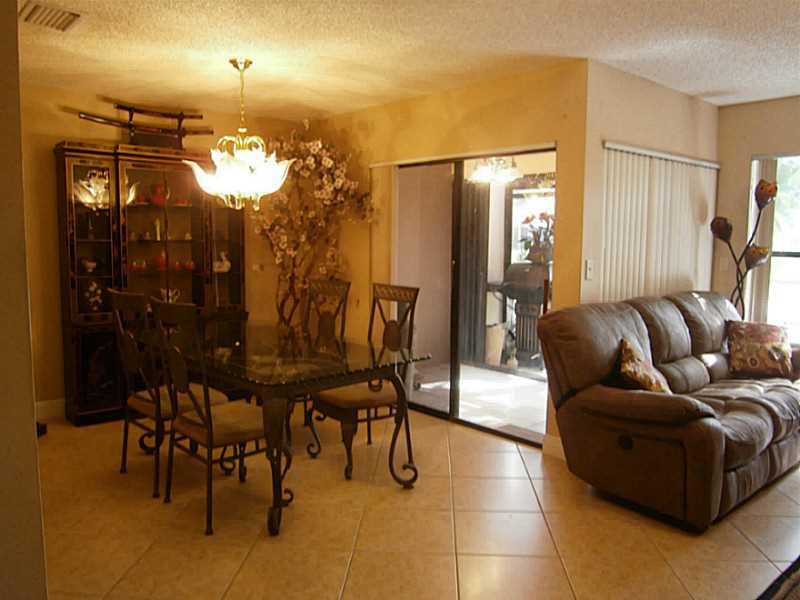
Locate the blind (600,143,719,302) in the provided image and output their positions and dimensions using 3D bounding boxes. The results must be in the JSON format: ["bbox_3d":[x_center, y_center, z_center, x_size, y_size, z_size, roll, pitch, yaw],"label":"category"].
[{"bbox_3d":[1.849,-0.023,4.220,1.720,1.960,0.100,-5,8,-40],"label":"blind"}]

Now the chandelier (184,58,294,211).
[{"bbox_3d":[-0.945,-0.980,3.567,0.670,0.900,0.670,-5,8,-40],"label":"chandelier"}]

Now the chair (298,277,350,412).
[{"bbox_3d":[-0.648,0.417,4.080,0.500,1.080,0.480,-5,8,-40],"label":"chair"}]

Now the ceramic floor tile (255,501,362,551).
[{"bbox_3d":[-0.427,1.092,2.908,0.460,0.010,0.435,1,6,3],"label":"ceramic floor tile"}]

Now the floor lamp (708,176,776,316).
[{"bbox_3d":[2.459,0.045,4.335,0.400,1.830,0.400,-5,8,-40],"label":"floor lamp"}]

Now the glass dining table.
[{"bbox_3d":[-0.709,0.645,3.511,0.980,0.750,1.560,-5,8,-40],"label":"glass dining table"}]

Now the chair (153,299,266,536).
[{"bbox_3d":[-0.895,0.527,3.056,0.500,1.080,0.480,-5,8,-40],"label":"chair"}]

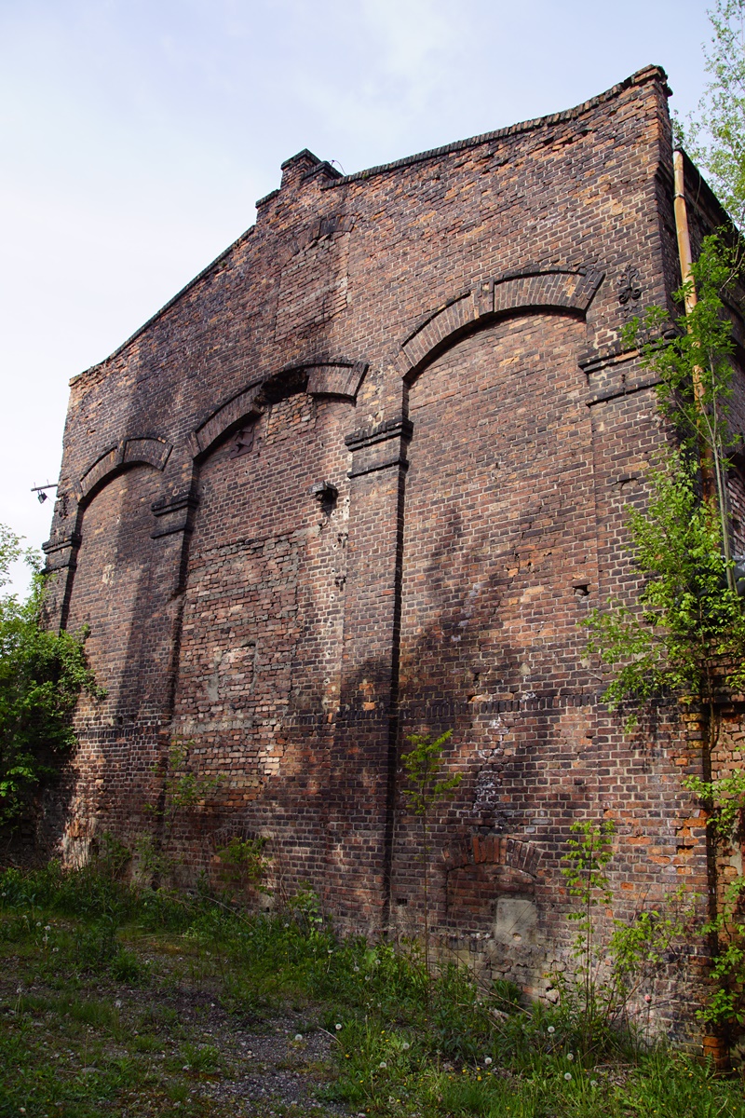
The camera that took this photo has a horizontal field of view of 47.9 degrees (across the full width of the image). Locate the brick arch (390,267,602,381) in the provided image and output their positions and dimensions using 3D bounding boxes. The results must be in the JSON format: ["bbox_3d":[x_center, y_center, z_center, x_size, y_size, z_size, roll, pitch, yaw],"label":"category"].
[{"bbox_3d":[1.469,-3.061,10.460,3.040,0.980,0.190,-12,-24,38],"label":"brick arch"}]

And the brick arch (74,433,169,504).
[{"bbox_3d":[-4.508,-1.741,15.267,3.040,0.980,0.190,-12,-24,38],"label":"brick arch"}]

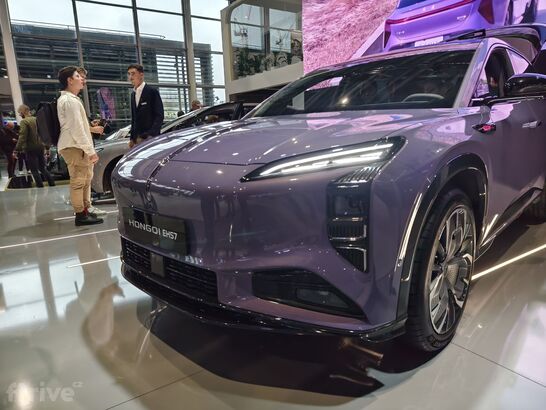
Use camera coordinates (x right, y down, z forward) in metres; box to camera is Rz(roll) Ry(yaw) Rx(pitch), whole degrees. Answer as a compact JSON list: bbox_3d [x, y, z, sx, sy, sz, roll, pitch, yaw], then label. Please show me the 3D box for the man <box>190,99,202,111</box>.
[{"bbox_3d":[-1.512,-1.280,7.465,0.380,1.740,0.500,-5,12,-18],"label":"man"}]

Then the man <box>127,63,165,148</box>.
[{"bbox_3d":[-1.438,-0.728,4.376,0.360,1.820,0.520,-11,14,-40],"label":"man"}]

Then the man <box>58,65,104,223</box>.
[{"bbox_3d":[-2.270,-0.678,4.287,0.460,1.810,0.500,-6,12,-21],"label":"man"}]

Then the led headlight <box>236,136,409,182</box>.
[{"bbox_3d":[0.174,-0.159,1.319,0.570,0.160,0.170,-2,11,1],"label":"led headlight"}]

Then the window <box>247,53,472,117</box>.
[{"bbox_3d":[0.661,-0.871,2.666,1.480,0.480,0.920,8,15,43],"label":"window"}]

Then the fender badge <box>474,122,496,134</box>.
[{"bbox_3d":[1.036,-0.375,1.783,0.040,0.060,0.260,8,15,43],"label":"fender badge"}]

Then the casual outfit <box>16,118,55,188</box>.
[{"bbox_3d":[-5.194,-1.122,7.844,0.430,1.510,0.520,6,14,36],"label":"casual outfit"}]

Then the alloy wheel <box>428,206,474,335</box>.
[{"bbox_3d":[0.741,0.278,1.665,0.200,0.575,0.575,8,15,43],"label":"alloy wheel"}]

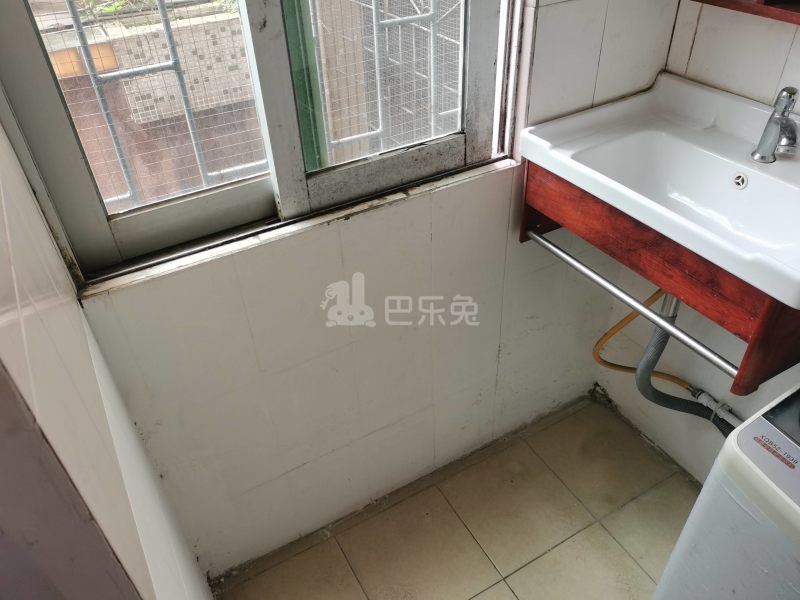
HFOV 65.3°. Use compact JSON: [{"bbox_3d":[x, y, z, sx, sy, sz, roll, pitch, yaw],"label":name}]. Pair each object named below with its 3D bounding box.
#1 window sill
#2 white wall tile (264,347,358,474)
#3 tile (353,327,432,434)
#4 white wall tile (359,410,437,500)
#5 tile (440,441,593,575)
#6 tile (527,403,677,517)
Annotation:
[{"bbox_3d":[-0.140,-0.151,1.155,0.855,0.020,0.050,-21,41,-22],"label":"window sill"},{"bbox_3d":[-0.185,0.245,1.388,0.200,0.305,0.010,-21,42,-21],"label":"white wall tile"},{"bbox_3d":[-0.011,0.178,1.460,0.200,0.305,0.010,-21,42,-21],"label":"tile"},{"bbox_3d":[0.001,0.399,1.636,0.200,0.257,0.010,-21,42,-21],"label":"white wall tile"},{"bbox_3d":[0.303,0.540,1.652,0.300,0.010,0.300,-21,42,-21],"label":"tile"},{"bbox_3d":[0.562,0.441,1.759,0.295,0.010,0.300,-21,42,-21],"label":"tile"}]

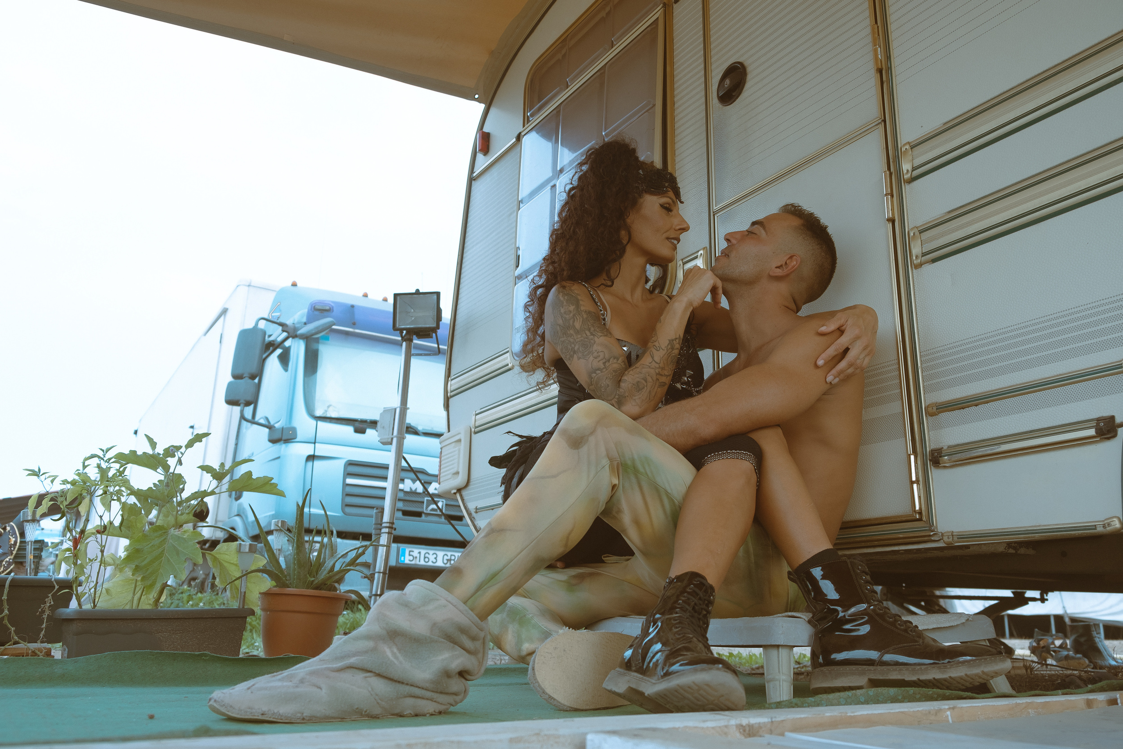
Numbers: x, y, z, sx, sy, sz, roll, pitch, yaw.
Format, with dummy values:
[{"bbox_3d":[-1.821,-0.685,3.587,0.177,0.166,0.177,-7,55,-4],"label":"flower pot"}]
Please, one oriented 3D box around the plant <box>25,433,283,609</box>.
[{"bbox_3d":[-1.110,0.399,2.345,0.644,0.479,0.380,13,-21,-31],"label":"plant"}]

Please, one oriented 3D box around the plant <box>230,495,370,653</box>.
[{"bbox_3d":[-0.718,0.553,2.340,0.380,0.471,0.370,7,-18,-15],"label":"plant"}]

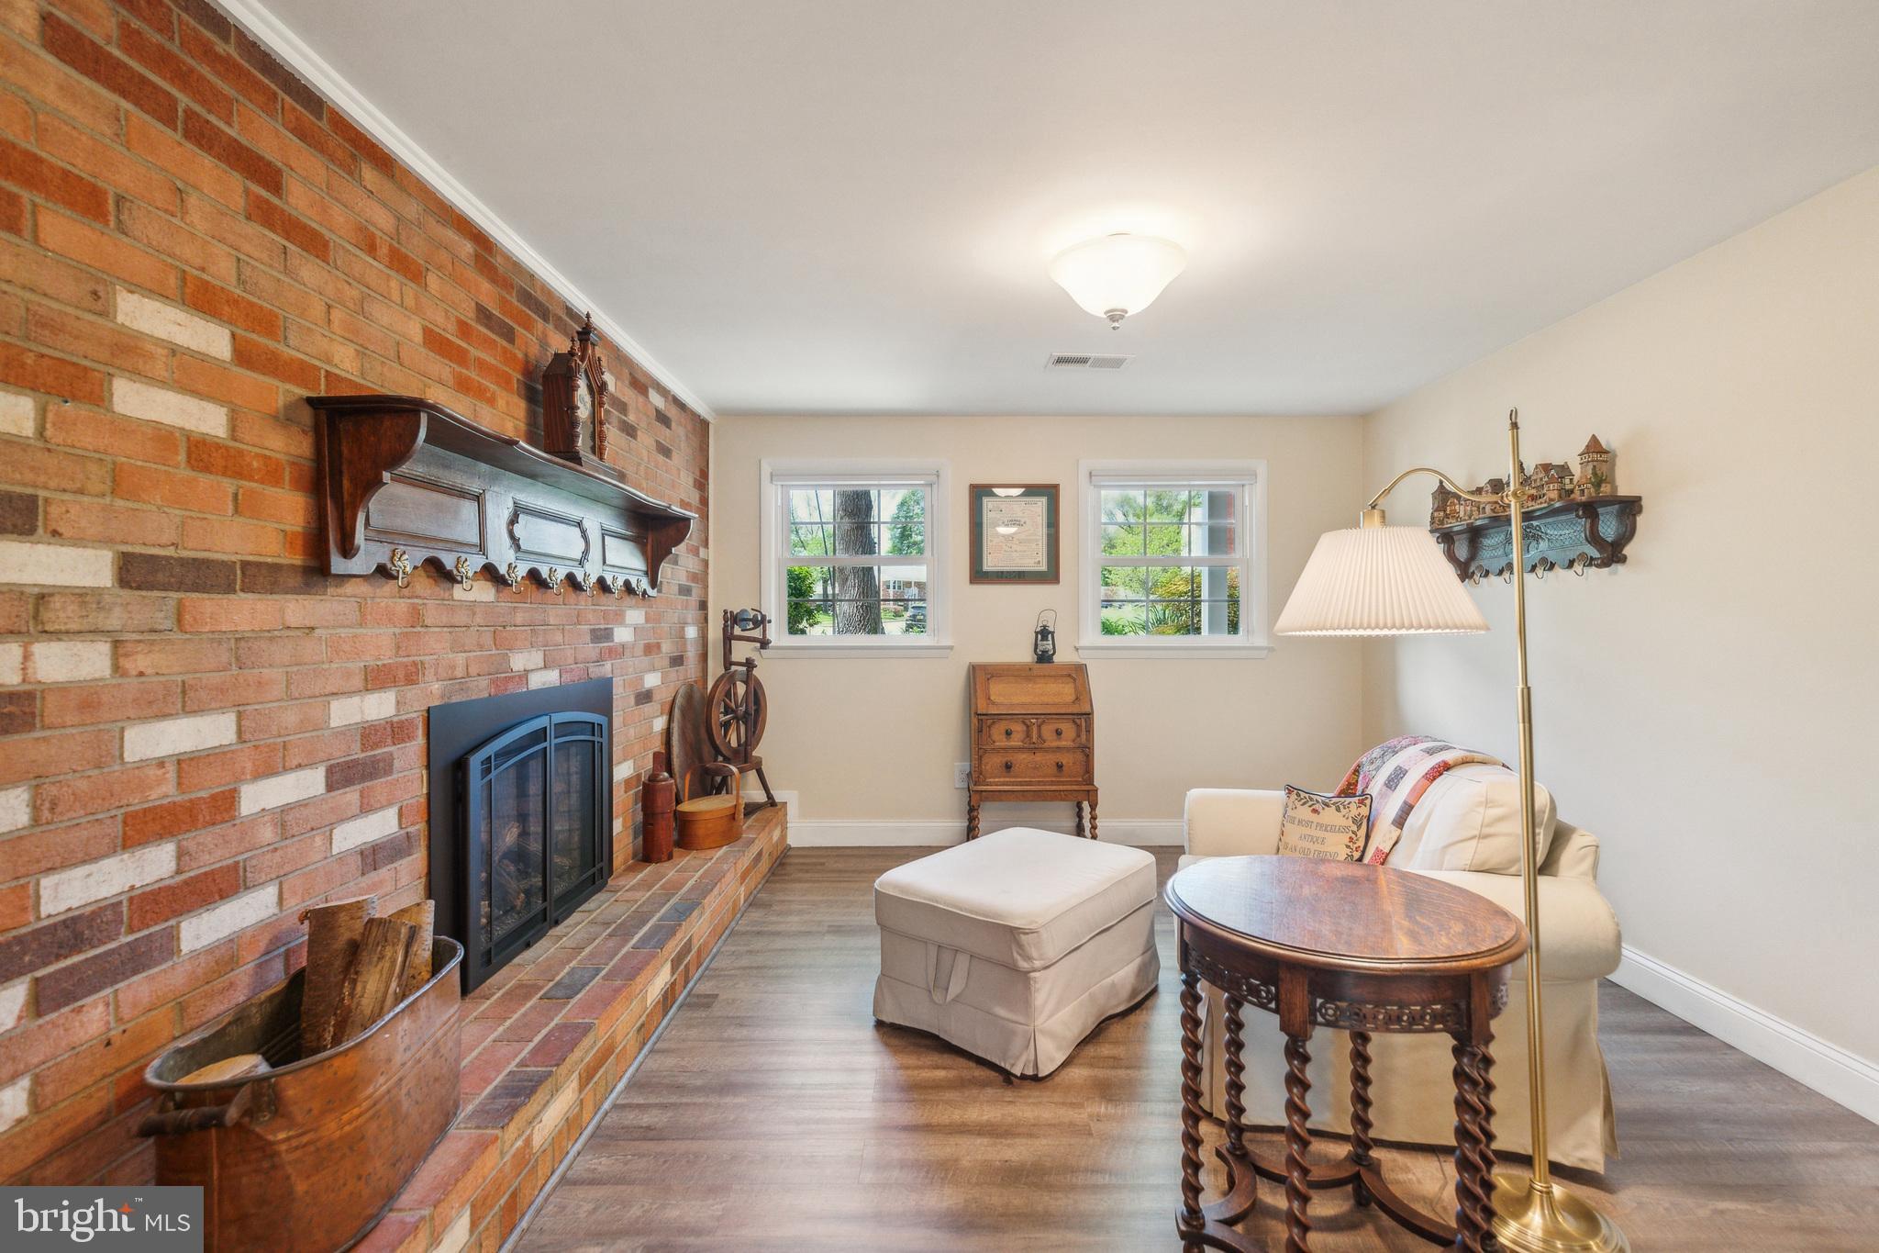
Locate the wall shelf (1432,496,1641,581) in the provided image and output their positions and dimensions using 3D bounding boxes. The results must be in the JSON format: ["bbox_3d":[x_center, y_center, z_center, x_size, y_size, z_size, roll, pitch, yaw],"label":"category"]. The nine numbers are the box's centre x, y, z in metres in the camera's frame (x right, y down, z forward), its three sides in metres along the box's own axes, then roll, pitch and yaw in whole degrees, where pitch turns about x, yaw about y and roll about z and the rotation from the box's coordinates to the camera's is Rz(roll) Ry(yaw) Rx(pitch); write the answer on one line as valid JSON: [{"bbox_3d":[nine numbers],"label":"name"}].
[{"bbox_3d":[2.227,-0.303,3.034,0.161,0.252,0.946,0,0,1],"label":"wall shelf"}]

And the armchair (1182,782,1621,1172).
[{"bbox_3d":[1.215,0.811,2.366,0.880,0.880,1.040,0,0,14],"label":"armchair"}]

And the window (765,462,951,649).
[{"bbox_3d":[-0.470,-0.383,4.357,1.060,1.080,0.120,0,0,0],"label":"window"}]

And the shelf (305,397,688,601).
[{"bbox_3d":[-1.146,-0.282,2.493,0.231,0.371,1.840,0,0,1],"label":"shelf"}]

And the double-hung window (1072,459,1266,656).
[{"bbox_3d":[1.300,-0.380,4.357,1.060,1.080,0.120,0,0,0],"label":"double-hung window"}]

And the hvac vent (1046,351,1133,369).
[{"bbox_3d":[0.645,-1.129,3.352,0.344,0.015,0.203,0,0,1],"label":"hvac vent"}]

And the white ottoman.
[{"bbox_3d":[0.285,1.029,2.638,0.610,0.440,0.820,0,1,39],"label":"white ottoman"}]

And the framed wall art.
[{"bbox_3d":[0.416,-0.515,4.351,0.498,0.555,0.030,0,0,0],"label":"framed wall art"}]

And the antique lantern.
[{"bbox_3d":[0.574,0.052,4.240,0.130,0.297,0.100,0,0,0],"label":"antique lantern"}]

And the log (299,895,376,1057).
[{"bbox_3d":[-1.123,0.730,1.450,0.115,0.420,0.100,5,-17,-38],"label":"log"}]

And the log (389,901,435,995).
[{"bbox_3d":[-1.075,0.773,1.574,0.105,0.394,0.086,3,-18,-33],"label":"log"}]

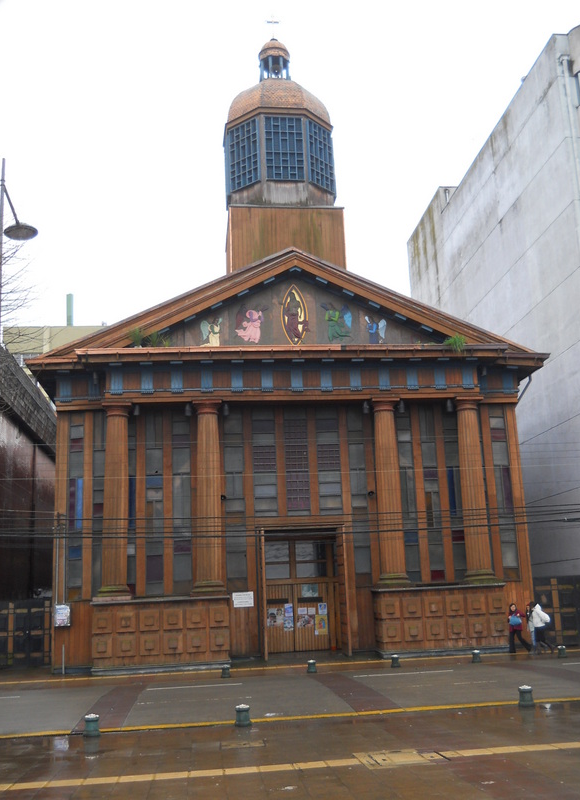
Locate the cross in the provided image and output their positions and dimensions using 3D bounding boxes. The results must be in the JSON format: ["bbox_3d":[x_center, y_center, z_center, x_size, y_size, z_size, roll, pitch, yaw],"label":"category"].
[{"bbox_3d":[-0.741,-16.316,37.376,0.566,1.170,0.080,0,-13,-8],"label":"cross"}]

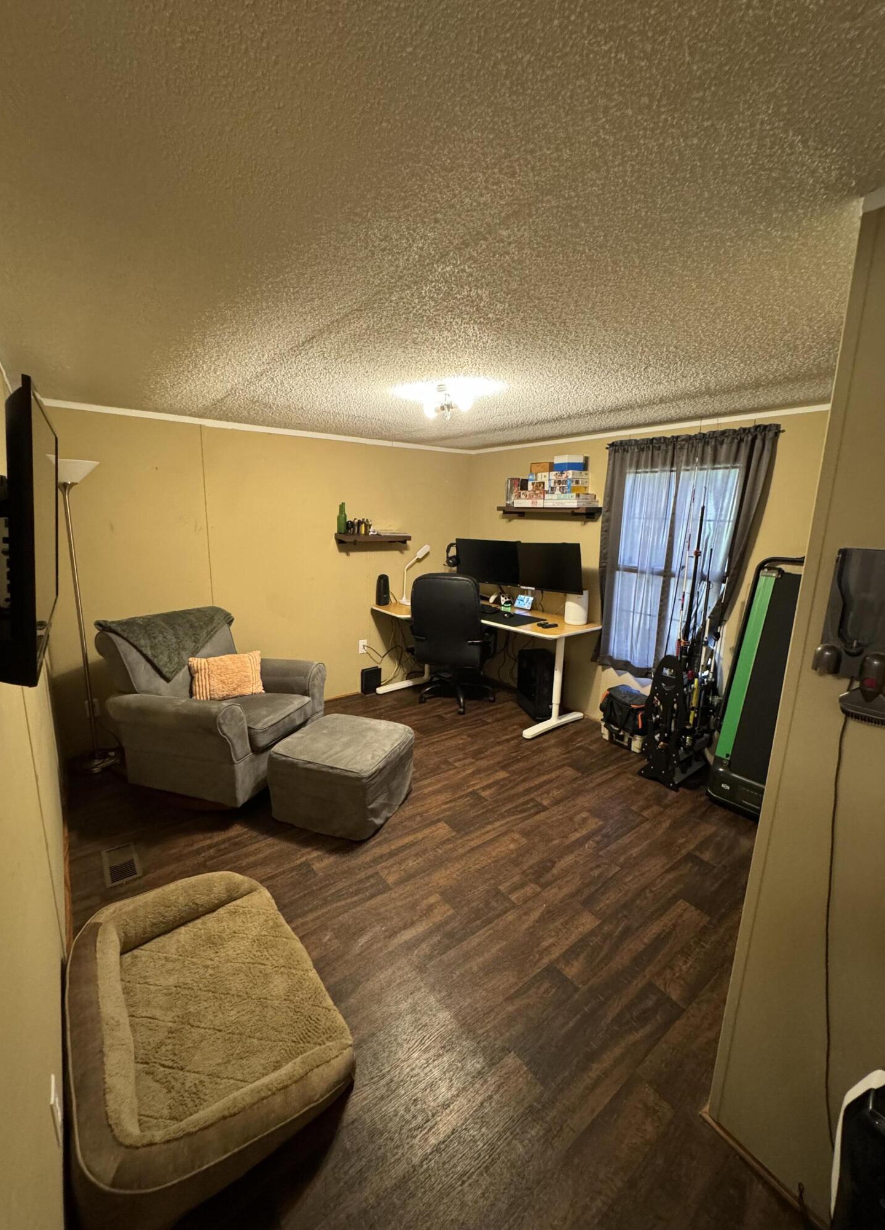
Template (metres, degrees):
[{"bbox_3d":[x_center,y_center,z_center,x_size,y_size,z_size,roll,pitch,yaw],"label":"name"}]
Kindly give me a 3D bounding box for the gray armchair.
[{"bbox_3d":[-1.329,0.506,2.977,0.920,0.940,0.950,5,12,18],"label":"gray armchair"}]

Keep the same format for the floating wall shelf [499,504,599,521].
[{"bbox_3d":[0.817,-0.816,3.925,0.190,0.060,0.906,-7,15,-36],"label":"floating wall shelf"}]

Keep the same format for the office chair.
[{"bbox_3d":[0.108,0.183,4.238,0.680,1.130,0.700,4,12,13],"label":"office chair"}]

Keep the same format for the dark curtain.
[{"bbox_3d":[1.449,-0.297,3.183,0.120,1.610,1.050,-7,15,-36],"label":"dark curtain"}]

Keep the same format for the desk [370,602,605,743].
[{"bbox_3d":[0.279,0.394,4.082,1.107,0.787,1.600,-7,15,-36],"label":"desk"}]

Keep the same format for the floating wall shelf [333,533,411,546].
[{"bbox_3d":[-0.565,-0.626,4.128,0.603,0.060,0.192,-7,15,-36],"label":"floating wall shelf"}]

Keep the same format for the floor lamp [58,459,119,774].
[{"bbox_3d":[-2.157,0.035,2.988,0.300,1.820,0.300,-7,15,-36],"label":"floor lamp"}]

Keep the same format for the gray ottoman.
[{"bbox_3d":[-0.530,0.859,2.722,0.565,0.390,0.550,6,12,19],"label":"gray ottoman"}]

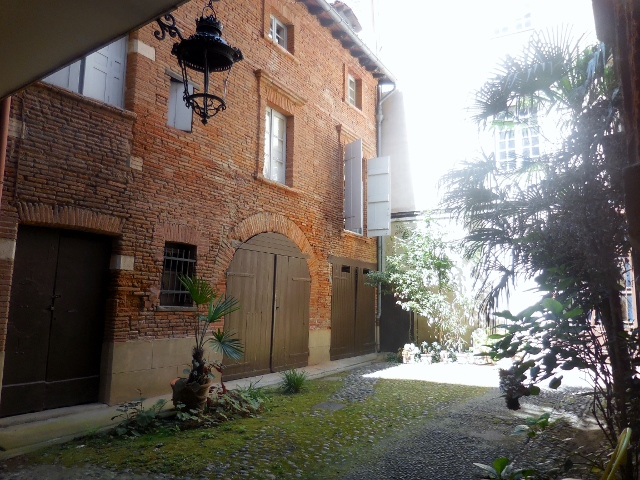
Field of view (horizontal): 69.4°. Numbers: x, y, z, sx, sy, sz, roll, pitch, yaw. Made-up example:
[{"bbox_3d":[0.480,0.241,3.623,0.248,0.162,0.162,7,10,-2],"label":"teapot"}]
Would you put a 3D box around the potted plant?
[{"bbox_3d":[-1.694,1.545,6.900,0.950,1.900,0.870,2,-7,0],"label":"potted plant"}]

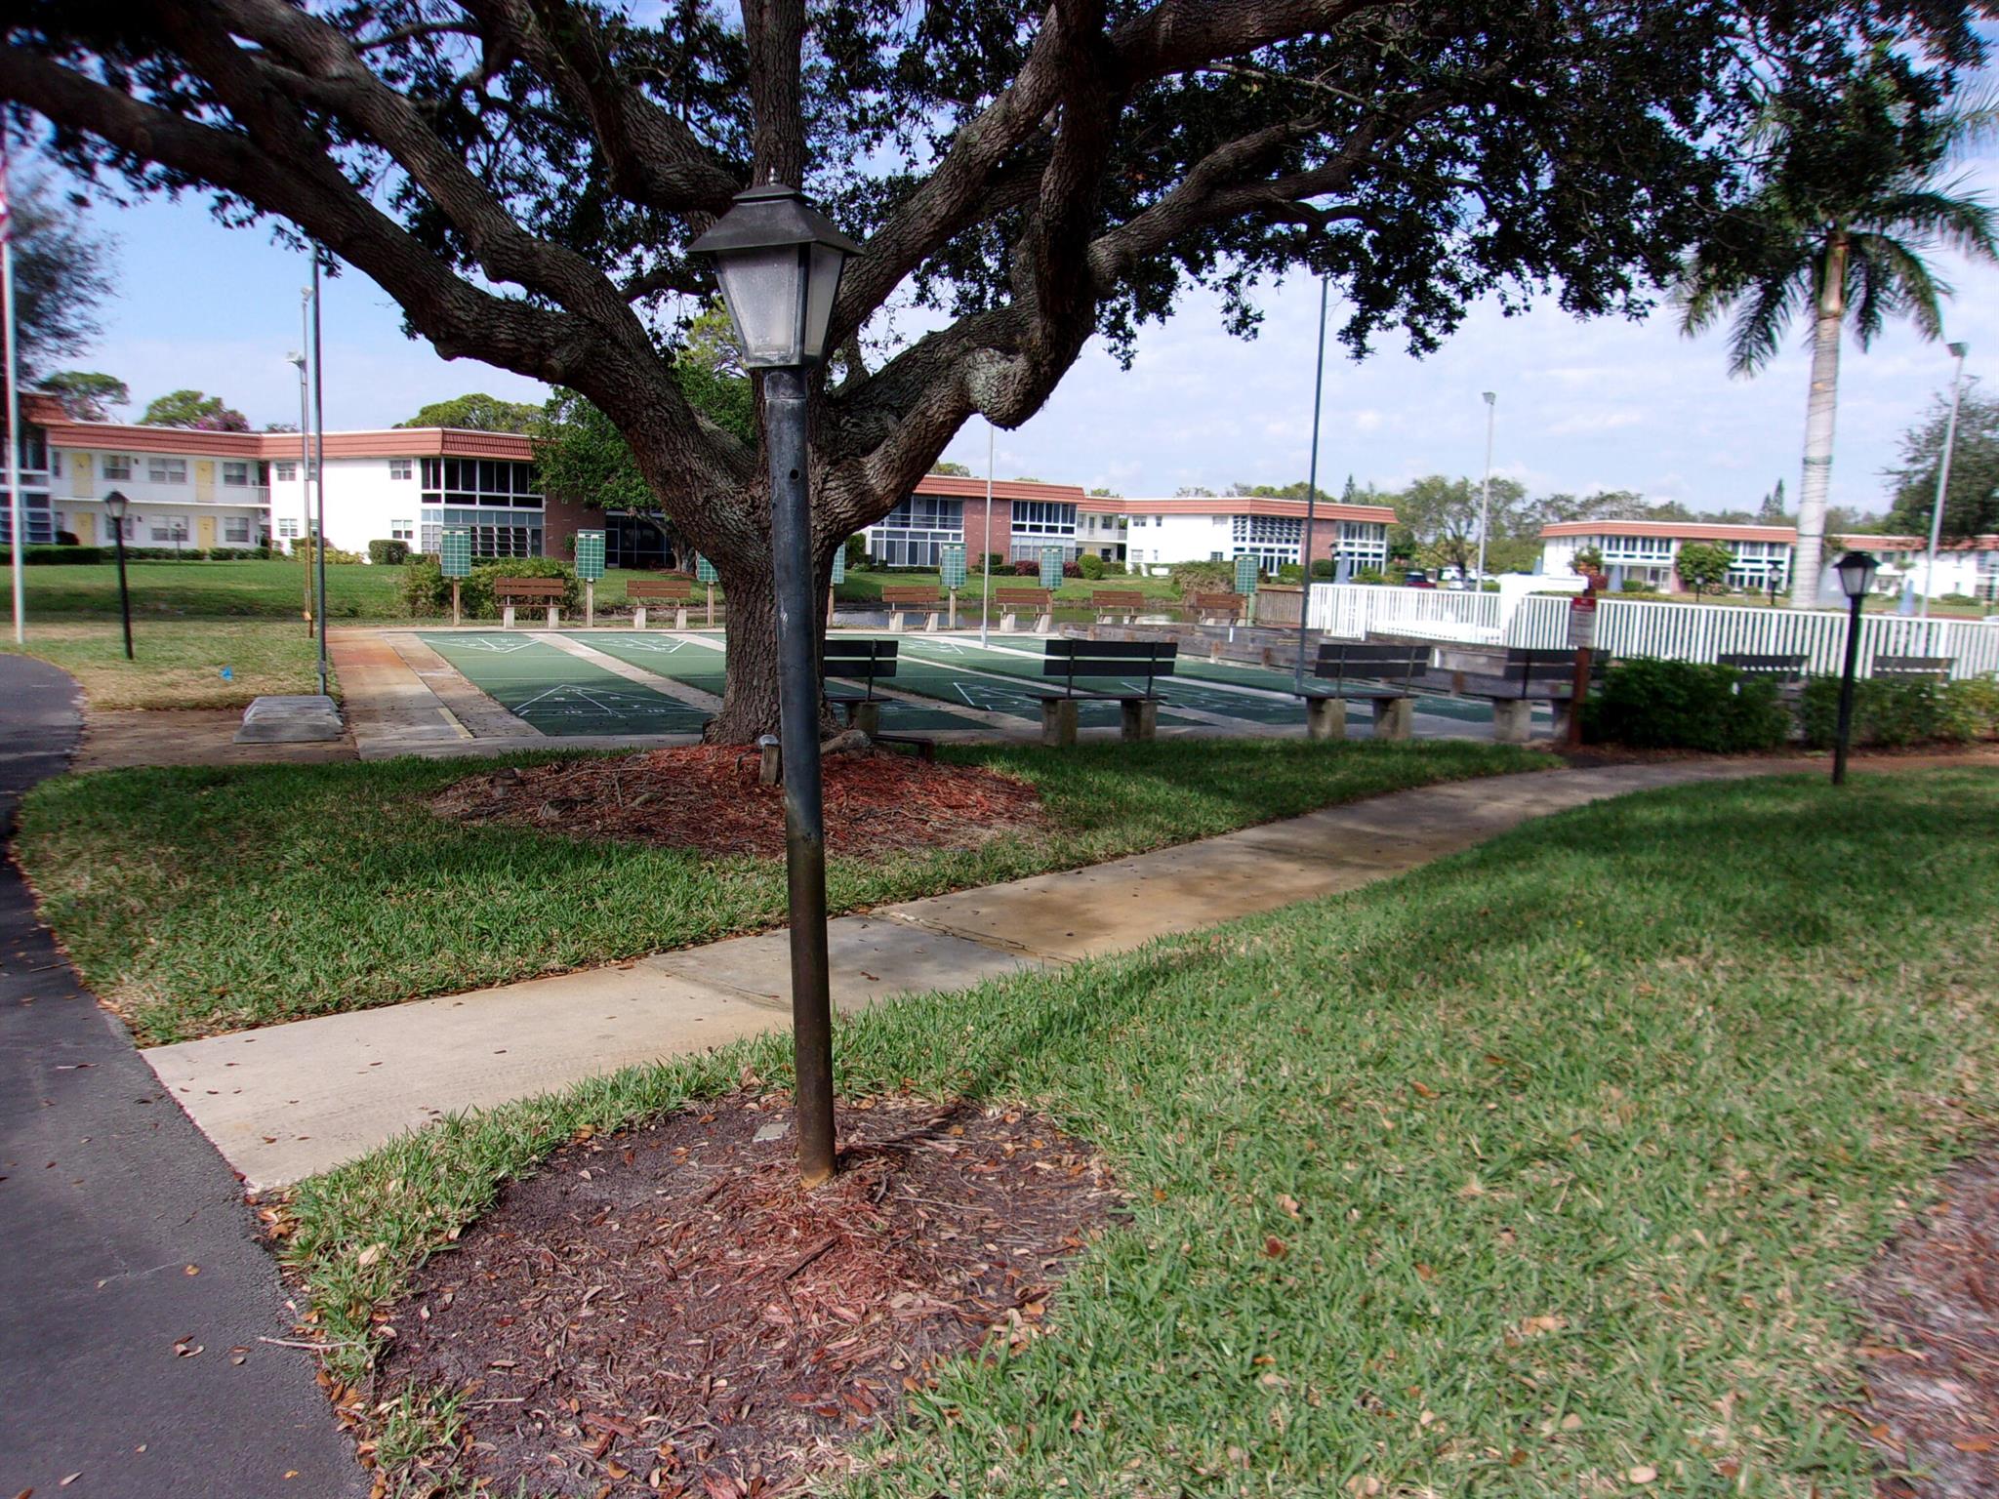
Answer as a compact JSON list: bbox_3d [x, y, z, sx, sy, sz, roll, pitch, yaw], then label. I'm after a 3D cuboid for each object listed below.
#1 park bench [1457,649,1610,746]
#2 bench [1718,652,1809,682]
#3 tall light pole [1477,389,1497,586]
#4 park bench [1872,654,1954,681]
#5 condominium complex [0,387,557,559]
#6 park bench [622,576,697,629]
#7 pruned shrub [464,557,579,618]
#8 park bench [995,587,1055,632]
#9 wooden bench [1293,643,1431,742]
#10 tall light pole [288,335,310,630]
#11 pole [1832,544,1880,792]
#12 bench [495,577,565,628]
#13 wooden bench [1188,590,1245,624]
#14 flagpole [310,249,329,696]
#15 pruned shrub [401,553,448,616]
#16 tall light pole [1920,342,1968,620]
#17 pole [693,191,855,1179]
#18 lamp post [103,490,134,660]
[{"bbox_3d":[5.471,-0.573,15.869,1.330,0.920,0.500,-1,8,-21],"label":"park bench"},{"bbox_3d":[7.752,-0.574,16.271,1.270,0.910,0.530,-1,8,-24],"label":"bench"},{"bbox_3d":[11.507,-5.466,37.000,0.330,5.900,0.330,-1,8,-24],"label":"tall light pole"},{"bbox_3d":[10.095,-0.582,17.612,1.340,0.920,0.500,-1,8,-19],"label":"park bench"},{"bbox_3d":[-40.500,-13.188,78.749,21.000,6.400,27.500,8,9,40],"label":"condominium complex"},{"bbox_3d":[-6.402,-2.720,29.615,1.250,0.920,0.540,-1,8,-24],"label":"park bench"},{"bbox_3d":[-10.019,-3.434,32.623,2.400,1.300,1.600,-1,8,-24],"label":"pruned shrub"},{"bbox_3d":[0.543,-3.037,34.162,1.290,0.940,0.500,-1,8,-24],"label":"park bench"},{"bbox_3d":[3.418,-0.566,15.010,1.280,0.920,0.530,-1,8,-24],"label":"wooden bench"},{"bbox_3d":[-12.270,-4.595,27.390,0.400,4.870,0.250,2,7,0],"label":"tall light pole"},{"bbox_3d":[7.347,-0.698,13.509,0.290,2.018,0.290,-3,9,-36],"label":"pole"},{"bbox_3d":[-8.878,-2.765,29.570,1.260,0.920,0.500,-1,8,-24],"label":"bench"},{"bbox_3d":[5.059,-2.983,34.729,1.250,0.920,0.540,-1,8,-24],"label":"wooden bench"},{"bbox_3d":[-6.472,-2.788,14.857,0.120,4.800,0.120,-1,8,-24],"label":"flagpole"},{"bbox_3d":[-11.847,-3.430,32.118,1.100,1.300,1.100,-1,8,-24],"label":"pruned shrub"},{"bbox_3d":[15.939,-3.902,26.500,0.350,5.900,0.350,-1,8,-24],"label":"tall light pole"},{"bbox_3d":[-0.434,-0.095,3.312,0.270,2.120,0.270,0,8,13],"label":"pole"},{"bbox_3d":[-11.618,-2.309,20.676,0.290,2.230,0.290,-1,8,-24],"label":"lamp post"}]

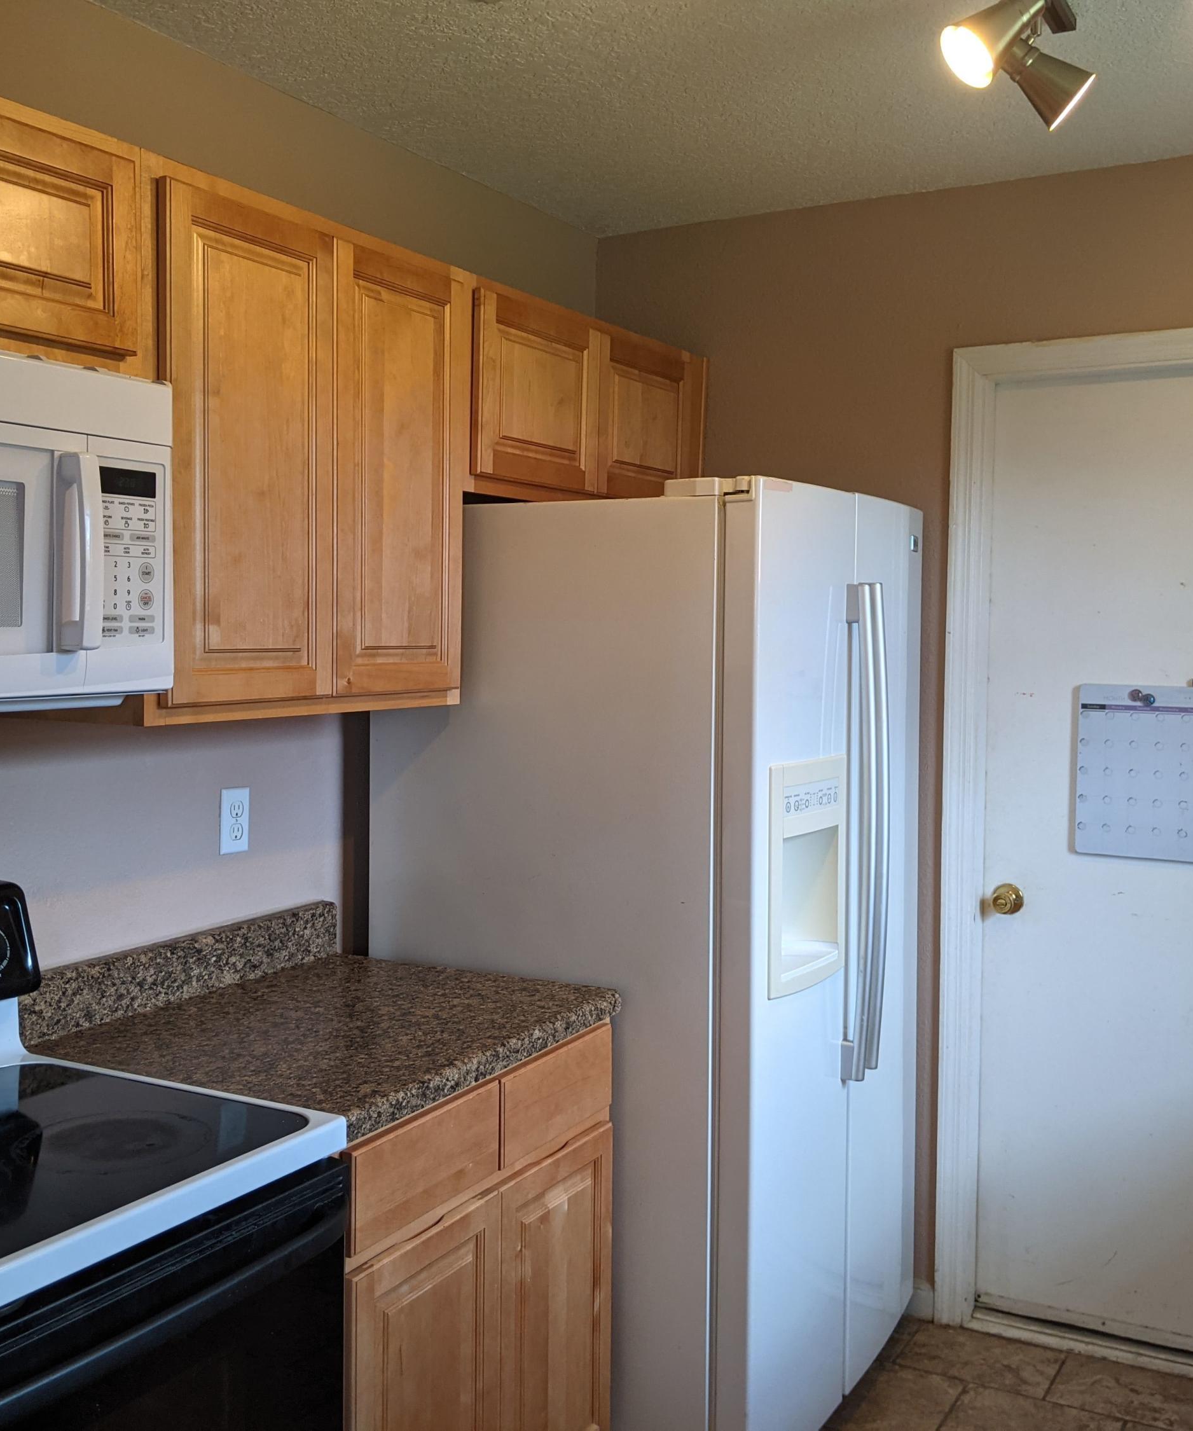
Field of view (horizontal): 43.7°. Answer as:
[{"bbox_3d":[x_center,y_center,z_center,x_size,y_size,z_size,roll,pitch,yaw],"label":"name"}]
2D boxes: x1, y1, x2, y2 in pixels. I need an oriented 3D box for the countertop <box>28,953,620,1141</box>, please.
[{"bbox_3d":[-0.411,0.508,2.400,0.629,0.042,0.763,2,4,29],"label":"countertop"}]

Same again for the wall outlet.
[{"bbox_3d":[-0.635,0.187,2.633,0.008,0.115,0.071,2,4,29],"label":"wall outlet"}]

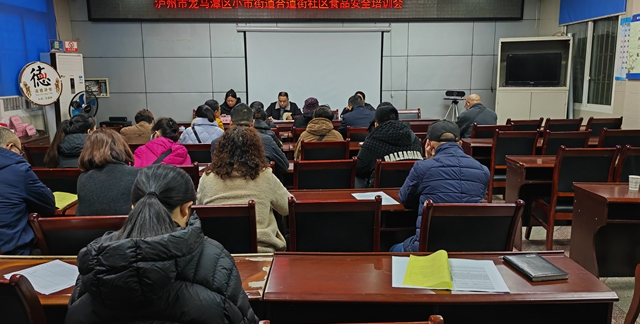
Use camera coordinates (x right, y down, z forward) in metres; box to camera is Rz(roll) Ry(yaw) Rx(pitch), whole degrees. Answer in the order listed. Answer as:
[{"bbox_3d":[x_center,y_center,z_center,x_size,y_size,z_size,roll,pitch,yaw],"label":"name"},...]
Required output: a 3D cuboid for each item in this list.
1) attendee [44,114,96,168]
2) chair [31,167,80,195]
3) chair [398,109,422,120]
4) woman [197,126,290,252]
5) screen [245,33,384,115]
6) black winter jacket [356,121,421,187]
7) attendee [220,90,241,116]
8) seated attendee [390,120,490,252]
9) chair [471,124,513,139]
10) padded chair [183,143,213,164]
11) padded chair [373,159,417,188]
[{"bbox_3d":[-1.655,0.262,3.706,0.500,1.240,0.740,1,10,8],"label":"attendee"},{"bbox_3d":[-1.667,0.457,3.458,0.460,0.930,0.540,-1,10,-2],"label":"chair"},{"bbox_3d":[1.462,-0.351,7.918,0.450,0.928,0.530,-1,10,0],"label":"chair"},{"bbox_3d":[-0.406,0.416,2.817,0.500,1.250,0.740,-1,11,-1],"label":"woman"},{"bbox_3d":[-0.099,-1.350,8.598,2.380,1.740,0.050,0,10,1],"label":"screen"},{"bbox_3d":[0.505,0.019,3.843,0.530,0.670,0.470,-1,10,0],"label":"black winter jacket"},{"bbox_3d":[-1.413,-0.527,7.985,0.460,1.220,0.650,0,10,1],"label":"attendee"},{"bbox_3d":[0.610,0.397,2.772,0.520,1.280,0.740,-1,10,-4],"label":"seated attendee"},{"bbox_3d":[1.994,-0.026,6.075,0.460,0.955,0.570,0,10,0],"label":"chair"},{"bbox_3d":[-1.178,0.247,4.686,0.450,0.928,0.530,-1,10,0],"label":"padded chair"},{"bbox_3d":[0.596,0.394,3.733,0.460,0.940,0.570,-1,11,-1],"label":"padded chair"}]

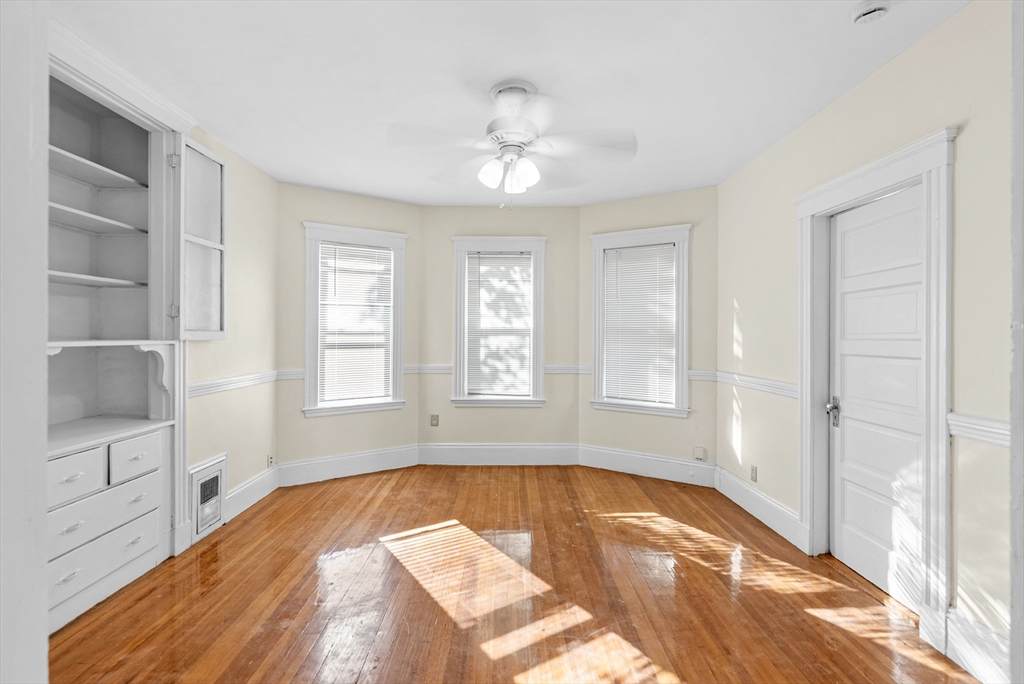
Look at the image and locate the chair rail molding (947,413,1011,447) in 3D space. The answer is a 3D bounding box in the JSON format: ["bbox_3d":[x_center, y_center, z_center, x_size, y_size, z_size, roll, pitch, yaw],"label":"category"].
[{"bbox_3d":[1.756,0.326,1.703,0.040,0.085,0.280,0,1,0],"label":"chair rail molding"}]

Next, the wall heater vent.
[{"bbox_3d":[-2.013,1.036,3.021,0.045,0.475,0.360,0,1,0],"label":"wall heater vent"}]

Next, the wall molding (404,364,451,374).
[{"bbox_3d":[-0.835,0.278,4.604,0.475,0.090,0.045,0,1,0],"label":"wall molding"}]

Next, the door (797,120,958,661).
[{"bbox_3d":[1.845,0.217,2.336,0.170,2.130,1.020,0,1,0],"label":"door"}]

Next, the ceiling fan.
[{"bbox_3d":[0.006,-1.064,2.448,1.300,0.555,1.300,0,1,0],"label":"ceiling fan"}]

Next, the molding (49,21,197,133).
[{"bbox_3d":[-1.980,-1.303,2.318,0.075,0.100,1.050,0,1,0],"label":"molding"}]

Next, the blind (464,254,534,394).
[{"bbox_3d":[-0.123,-0.182,4.659,0.670,1.480,0.040,0,1,0],"label":"blind"}]

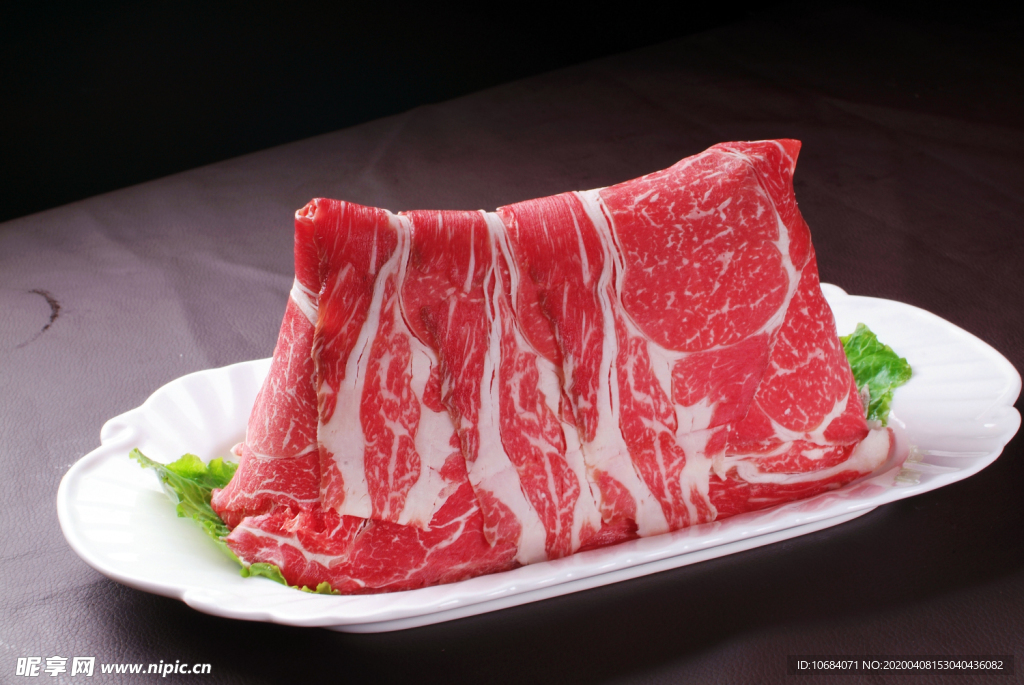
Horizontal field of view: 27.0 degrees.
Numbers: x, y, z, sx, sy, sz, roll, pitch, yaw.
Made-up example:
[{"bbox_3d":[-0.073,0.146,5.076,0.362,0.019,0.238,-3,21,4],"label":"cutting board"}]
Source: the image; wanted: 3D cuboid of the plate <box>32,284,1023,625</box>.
[{"bbox_3d":[0.018,0.048,0.868,0.398,0.032,0.231,-11,26,-20],"label":"plate"}]

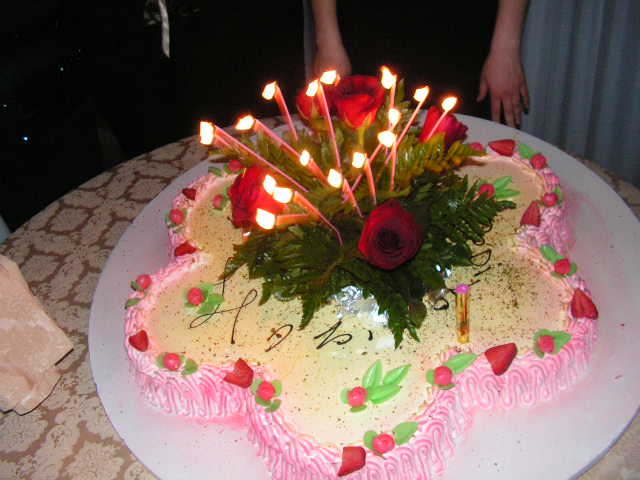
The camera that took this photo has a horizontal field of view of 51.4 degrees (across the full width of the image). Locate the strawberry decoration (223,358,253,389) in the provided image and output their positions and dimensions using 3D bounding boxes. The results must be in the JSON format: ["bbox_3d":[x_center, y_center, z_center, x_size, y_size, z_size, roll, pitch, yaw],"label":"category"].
[{"bbox_3d":[-0.090,0.148,0.737,0.034,0.018,0.034,2,56,18],"label":"strawberry decoration"}]

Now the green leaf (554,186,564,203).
[{"bbox_3d":[0.325,-0.062,0.904,0.012,0.009,0.024,-5,43,5],"label":"green leaf"}]

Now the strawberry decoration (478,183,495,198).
[{"bbox_3d":[0.232,-0.069,0.923,0.021,0.018,0.021,2,44,12],"label":"strawberry decoration"}]

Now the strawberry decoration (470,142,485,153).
[{"bbox_3d":[0.250,-0.146,1.057,0.022,0.022,0.022,-11,43,0],"label":"strawberry decoration"}]

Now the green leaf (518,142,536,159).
[{"bbox_3d":[0.296,-0.128,0.950,0.020,0.012,0.028,-30,47,-20],"label":"green leaf"}]

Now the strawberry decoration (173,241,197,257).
[{"bbox_3d":[-0.182,0.011,0.899,0.031,0.017,0.024,-9,43,1],"label":"strawberry decoration"}]

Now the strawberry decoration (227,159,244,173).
[{"bbox_3d":[-0.141,-0.123,1.111,0.022,0.022,0.022,-11,43,0],"label":"strawberry decoration"}]

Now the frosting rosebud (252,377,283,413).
[{"bbox_3d":[-0.065,0.177,0.778,0.034,0.020,0.041,-6,43,5],"label":"frosting rosebud"}]

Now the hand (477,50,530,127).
[{"bbox_3d":[0.349,-0.283,1.260,0.100,0.165,0.055,4,45,15],"label":"hand"}]

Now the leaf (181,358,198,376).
[{"bbox_3d":[-0.164,0.159,0.827,0.018,0.007,0.023,27,54,33],"label":"leaf"}]

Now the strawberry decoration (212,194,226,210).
[{"bbox_3d":[-0.145,-0.054,0.961,0.019,0.018,0.021,-18,44,-7],"label":"strawberry decoration"}]

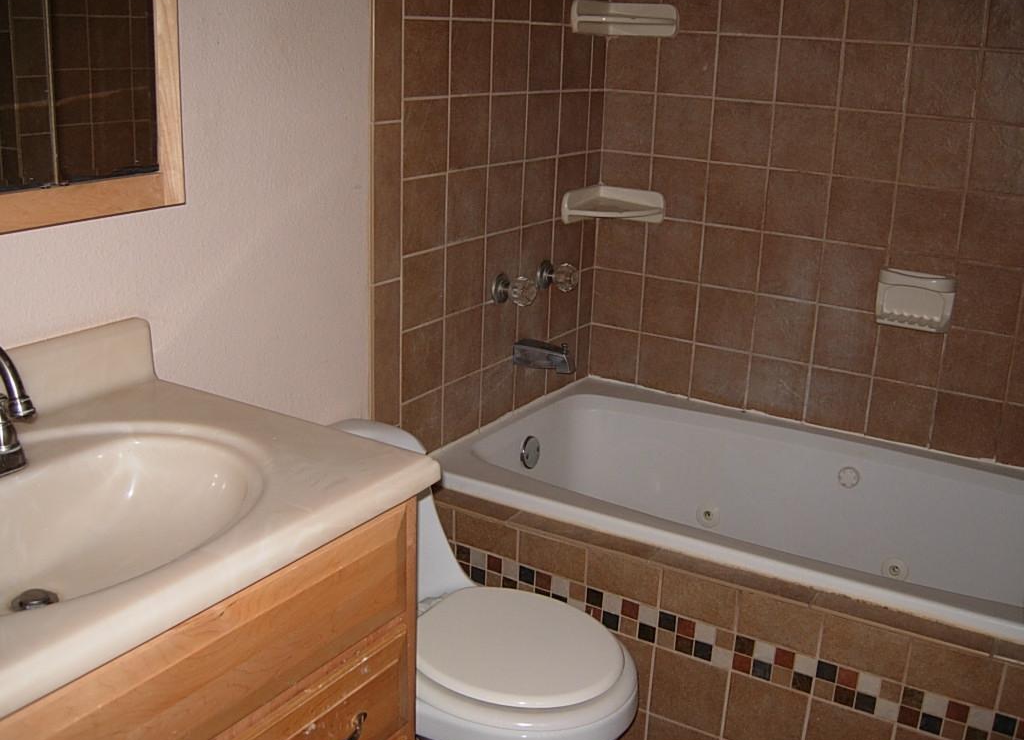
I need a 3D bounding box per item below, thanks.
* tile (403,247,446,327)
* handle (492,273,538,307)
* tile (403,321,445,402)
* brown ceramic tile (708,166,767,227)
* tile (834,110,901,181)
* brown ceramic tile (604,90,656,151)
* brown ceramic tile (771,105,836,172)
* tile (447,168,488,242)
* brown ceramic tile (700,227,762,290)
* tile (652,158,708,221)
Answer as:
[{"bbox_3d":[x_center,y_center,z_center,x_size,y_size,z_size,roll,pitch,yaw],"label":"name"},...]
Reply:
[{"bbox_3d":[-0.188,-0.171,2.242,0.010,0.152,0.152,13,20,30],"label":"tile"},{"bbox_3d":[0.011,-0.182,2.450,0.090,0.063,0.063,12,20,30],"label":"handle"},{"bbox_3d":[-0.194,-0.020,2.246,0.009,0.153,0.152,12,20,30],"label":"tile"},{"bbox_3d":[0.553,-0.426,2.619,0.152,0.152,0.010,12,20,30],"label":"brown ceramic tile"},{"bbox_3d":[0.811,-0.511,2.421,0.152,0.152,0.010,12,20,30],"label":"tile"},{"bbox_3d":[0.303,-0.638,2.746,0.142,0.152,0.010,13,20,30],"label":"brown ceramic tile"},{"bbox_3d":[0.681,-0.539,2.482,0.152,0.153,0.009,12,20,30],"label":"brown ceramic tile"},{"bbox_3d":[-0.099,-0.355,2.300,0.010,0.152,0.152,12,20,30],"label":"tile"},{"bbox_3d":[0.549,-0.279,2.664,0.152,0.152,0.010,12,20,30],"label":"brown ceramic tile"},{"bbox_3d":[0.422,-0.456,2.697,0.151,0.151,0.010,12,20,30],"label":"tile"}]

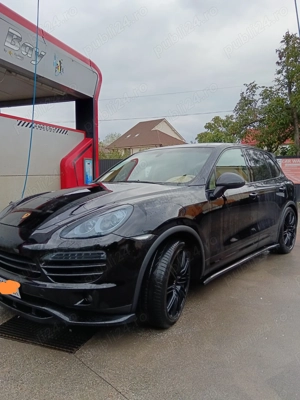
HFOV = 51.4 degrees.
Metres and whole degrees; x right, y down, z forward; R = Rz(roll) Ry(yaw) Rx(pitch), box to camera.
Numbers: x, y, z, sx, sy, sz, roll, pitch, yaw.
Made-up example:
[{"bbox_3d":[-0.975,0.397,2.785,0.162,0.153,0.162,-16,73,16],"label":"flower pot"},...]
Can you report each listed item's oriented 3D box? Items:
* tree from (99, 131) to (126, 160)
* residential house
[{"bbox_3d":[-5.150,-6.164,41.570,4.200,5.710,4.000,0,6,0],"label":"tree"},{"bbox_3d":[1.903,-7.871,45.966,11.760,8.108,11.424,-6,9,-43],"label":"residential house"}]

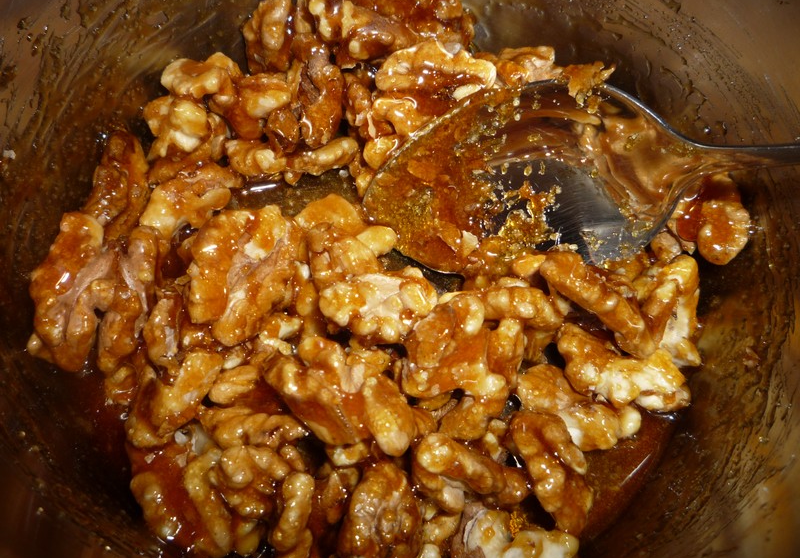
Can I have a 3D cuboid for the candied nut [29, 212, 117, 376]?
[{"bbox_3d":[-0.077,0.003,0.163,0.018,0.015,0.037,6,74,-14],"label":"candied nut"}]

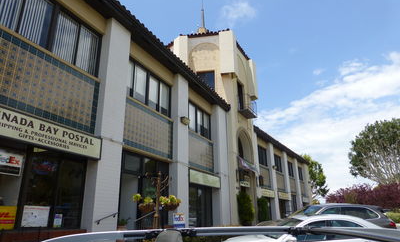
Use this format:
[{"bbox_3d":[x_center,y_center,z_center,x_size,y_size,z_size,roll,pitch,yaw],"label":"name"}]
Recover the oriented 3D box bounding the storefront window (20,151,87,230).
[{"bbox_3d":[-3.464,1.688,6.776,0.100,1.787,1.516,-10,-21,25],"label":"storefront window"}]

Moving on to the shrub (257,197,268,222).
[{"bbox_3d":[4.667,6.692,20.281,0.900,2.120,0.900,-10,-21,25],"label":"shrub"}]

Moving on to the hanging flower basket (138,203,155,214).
[{"bbox_3d":[-1.261,2.078,6.600,0.400,0.260,0.400,-1,-19,0],"label":"hanging flower basket"}]

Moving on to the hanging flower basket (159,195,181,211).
[{"bbox_3d":[-0.719,1.964,6.600,0.500,0.380,0.500,-1,-19,0],"label":"hanging flower basket"}]

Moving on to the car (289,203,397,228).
[{"bbox_3d":[4.419,3.779,9.724,4.650,1.660,1.840,0,-19,-3],"label":"car"}]

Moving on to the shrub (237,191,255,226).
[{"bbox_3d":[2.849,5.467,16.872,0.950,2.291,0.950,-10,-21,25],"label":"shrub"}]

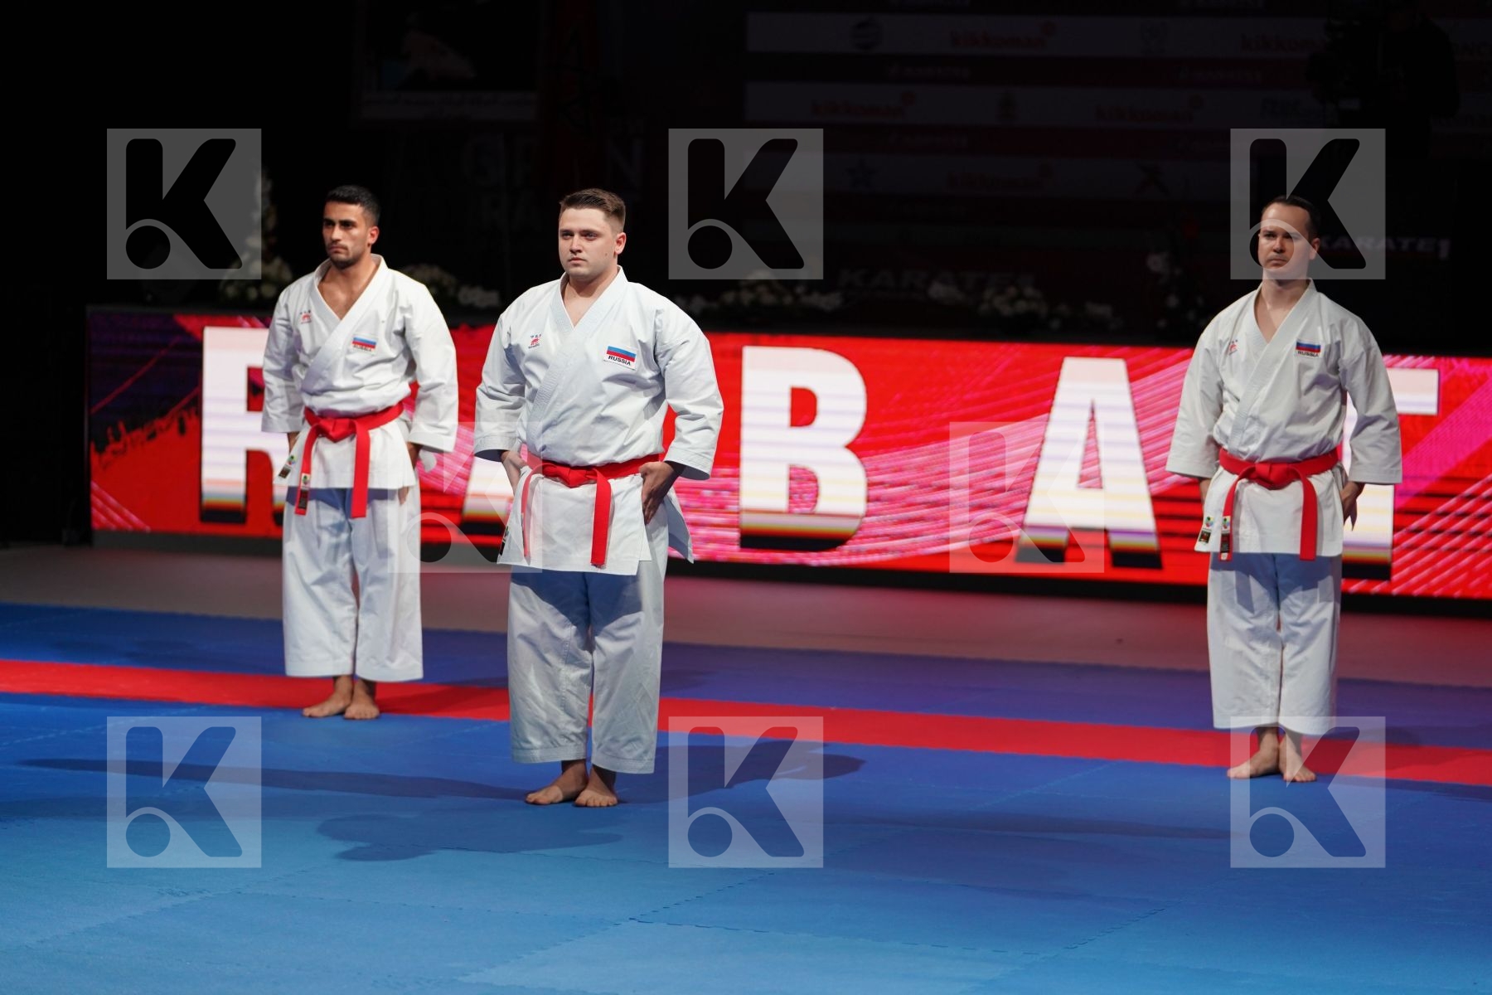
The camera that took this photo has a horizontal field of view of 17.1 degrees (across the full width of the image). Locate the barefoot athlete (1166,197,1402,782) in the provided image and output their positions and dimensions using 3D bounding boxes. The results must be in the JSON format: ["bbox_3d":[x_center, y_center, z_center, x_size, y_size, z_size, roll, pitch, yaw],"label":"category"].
[{"bbox_3d":[1.593,-0.034,14.823,0.710,1.723,0.386,3,3,20],"label":"barefoot athlete"}]

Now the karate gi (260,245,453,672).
[{"bbox_3d":[-1.245,-0.093,16.036,0.680,1.372,0.355,3,3,20],"label":"karate gi"}]

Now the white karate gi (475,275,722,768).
[{"bbox_3d":[-0.413,0.064,13.764,0.721,1.395,0.355,3,3,20],"label":"white karate gi"}]

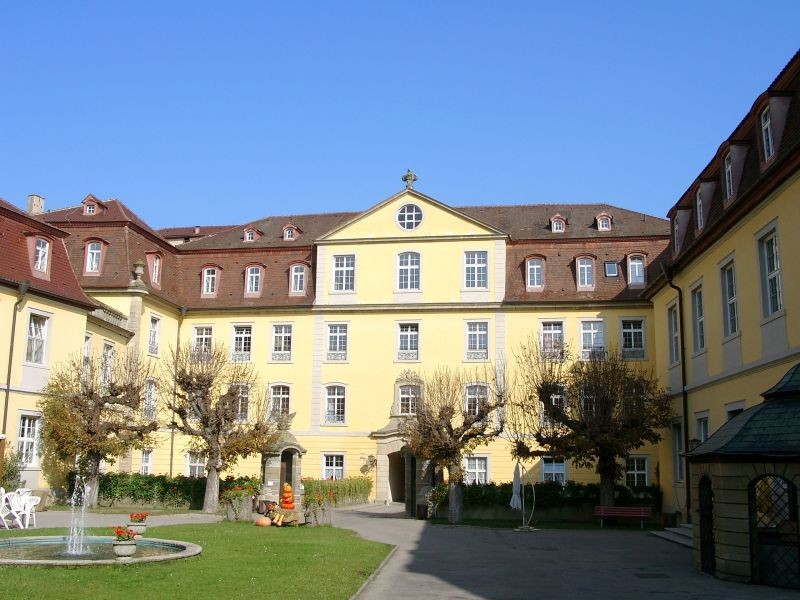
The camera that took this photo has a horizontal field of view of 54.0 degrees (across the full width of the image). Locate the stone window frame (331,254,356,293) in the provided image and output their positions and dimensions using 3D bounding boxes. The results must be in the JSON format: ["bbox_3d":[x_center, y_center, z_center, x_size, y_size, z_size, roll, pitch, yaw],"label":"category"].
[{"bbox_3d":[-2.991,-1.370,41.766,1.422,2.131,0.250,-1,-12,10],"label":"stone window frame"}]

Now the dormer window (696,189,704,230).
[{"bbox_3d":[14.235,-4.181,36.282,0.700,2.132,1.260,0,-12,5],"label":"dormer window"}]

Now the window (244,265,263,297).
[{"bbox_3d":[-8.086,-1.078,43.449,1.080,1.933,0.800,-1,-12,10],"label":"window"}]

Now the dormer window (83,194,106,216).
[{"bbox_3d":[-19.206,-5.820,49.514,1.098,1.411,0.950,-1,-12,10],"label":"dormer window"}]

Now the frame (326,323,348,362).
[{"bbox_3d":[-3.279,2.241,41.056,1.291,2.188,0.250,-1,-12,10],"label":"frame"}]

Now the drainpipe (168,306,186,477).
[{"bbox_3d":[-13.707,5.906,47.785,0.300,11.234,0.350,-1,-12,10],"label":"drainpipe"}]

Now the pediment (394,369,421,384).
[{"bbox_3d":[0.421,4.325,44.293,1.487,0.931,0.300,-1,-12,10],"label":"pediment"}]

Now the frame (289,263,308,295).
[{"bbox_3d":[-6.229,-1.245,48.568,1.249,2.242,0.600,-1,-12,10],"label":"frame"}]

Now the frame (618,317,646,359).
[{"bbox_3d":[12.625,2.109,42.632,1.438,2.411,0.250,-1,-12,10],"label":"frame"}]

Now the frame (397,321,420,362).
[{"bbox_3d":[0.483,2.387,44.784,1.388,2.359,0.250,-1,-12,10],"label":"frame"}]

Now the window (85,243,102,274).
[{"bbox_3d":[-15.748,-2.174,40.439,1.080,1.944,0.800,-1,-12,8],"label":"window"}]

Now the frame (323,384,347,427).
[{"bbox_3d":[-3.667,5.971,44.408,1.402,2.351,0.250,-1,-12,11],"label":"frame"}]

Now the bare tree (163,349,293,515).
[{"bbox_3d":[-7.427,5.434,33.658,5.475,7.111,5.092,1,-11,0],"label":"bare tree"}]

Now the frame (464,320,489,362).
[{"bbox_3d":[4.304,2.322,44.086,1.373,2.379,0.250,-1,-12,10],"label":"frame"}]

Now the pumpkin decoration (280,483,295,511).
[{"bbox_3d":[-3.980,6.952,27.800,0.495,0.991,0.495,3,-12,-7],"label":"pumpkin decoration"}]

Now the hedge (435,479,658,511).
[{"bbox_3d":[5.636,7.370,29.625,8.387,1.150,1.100,-1,-12,8],"label":"hedge"}]

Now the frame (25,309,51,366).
[{"bbox_3d":[-15.061,1.558,32.607,0.250,2.378,1.403,-3,-12,19],"label":"frame"}]

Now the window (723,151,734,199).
[{"bbox_3d":[13.041,-4.763,30.284,0.700,1.973,1.457,0,-11,5],"label":"window"}]

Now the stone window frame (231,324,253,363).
[{"bbox_3d":[-9.379,2.561,46.638,1.379,2.367,0.250,-1,-12,10],"label":"stone window frame"}]

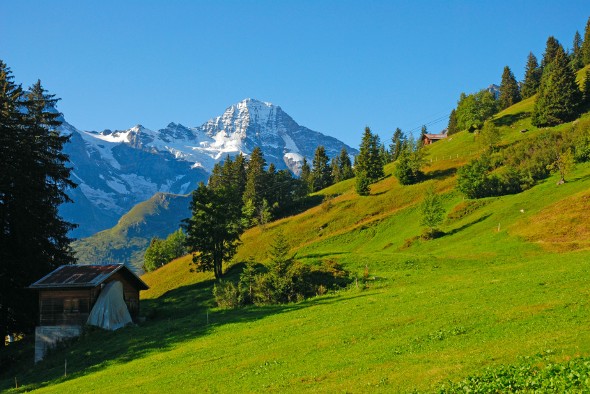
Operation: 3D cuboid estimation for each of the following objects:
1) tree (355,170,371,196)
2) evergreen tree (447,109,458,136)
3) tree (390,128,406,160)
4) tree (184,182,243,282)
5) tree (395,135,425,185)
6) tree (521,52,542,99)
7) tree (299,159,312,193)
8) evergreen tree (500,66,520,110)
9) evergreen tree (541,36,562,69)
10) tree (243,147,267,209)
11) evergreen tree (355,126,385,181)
[{"bbox_3d":[14.445,-2.889,200.000,3.321,5.480,3.321,0,-7,0],"label":"tree"},{"bbox_3d":[49.337,-23.117,290.000,4.515,8.558,4.515,0,-7,0],"label":"evergreen tree"},{"bbox_3d":[21.490,-10.745,195.000,3.441,7.094,3.370,0,-6,0],"label":"tree"},{"bbox_3d":[-8.284,3.405,95.000,5.719,9.612,5.719,0,-7,0],"label":"tree"},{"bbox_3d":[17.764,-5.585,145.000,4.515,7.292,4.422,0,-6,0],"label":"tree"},{"bbox_3d":[67.058,-34.451,265.000,6.051,12.847,6.051,0,-7,0],"label":"tree"},{"bbox_3d":[2.236,-4.371,190.000,2.564,6.912,2.511,0,-6,0],"label":"tree"},{"bbox_3d":[43.607,-22.159,190.000,4.338,8.742,4.249,0,-6,0],"label":"evergreen tree"},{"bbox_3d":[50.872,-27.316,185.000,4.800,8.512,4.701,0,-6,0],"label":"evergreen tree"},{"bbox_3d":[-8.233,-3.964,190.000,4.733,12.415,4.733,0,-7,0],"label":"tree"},{"bbox_3d":[17.935,-10.232,225.000,7.006,13.279,7.006,0,-7,0],"label":"evergreen tree"}]

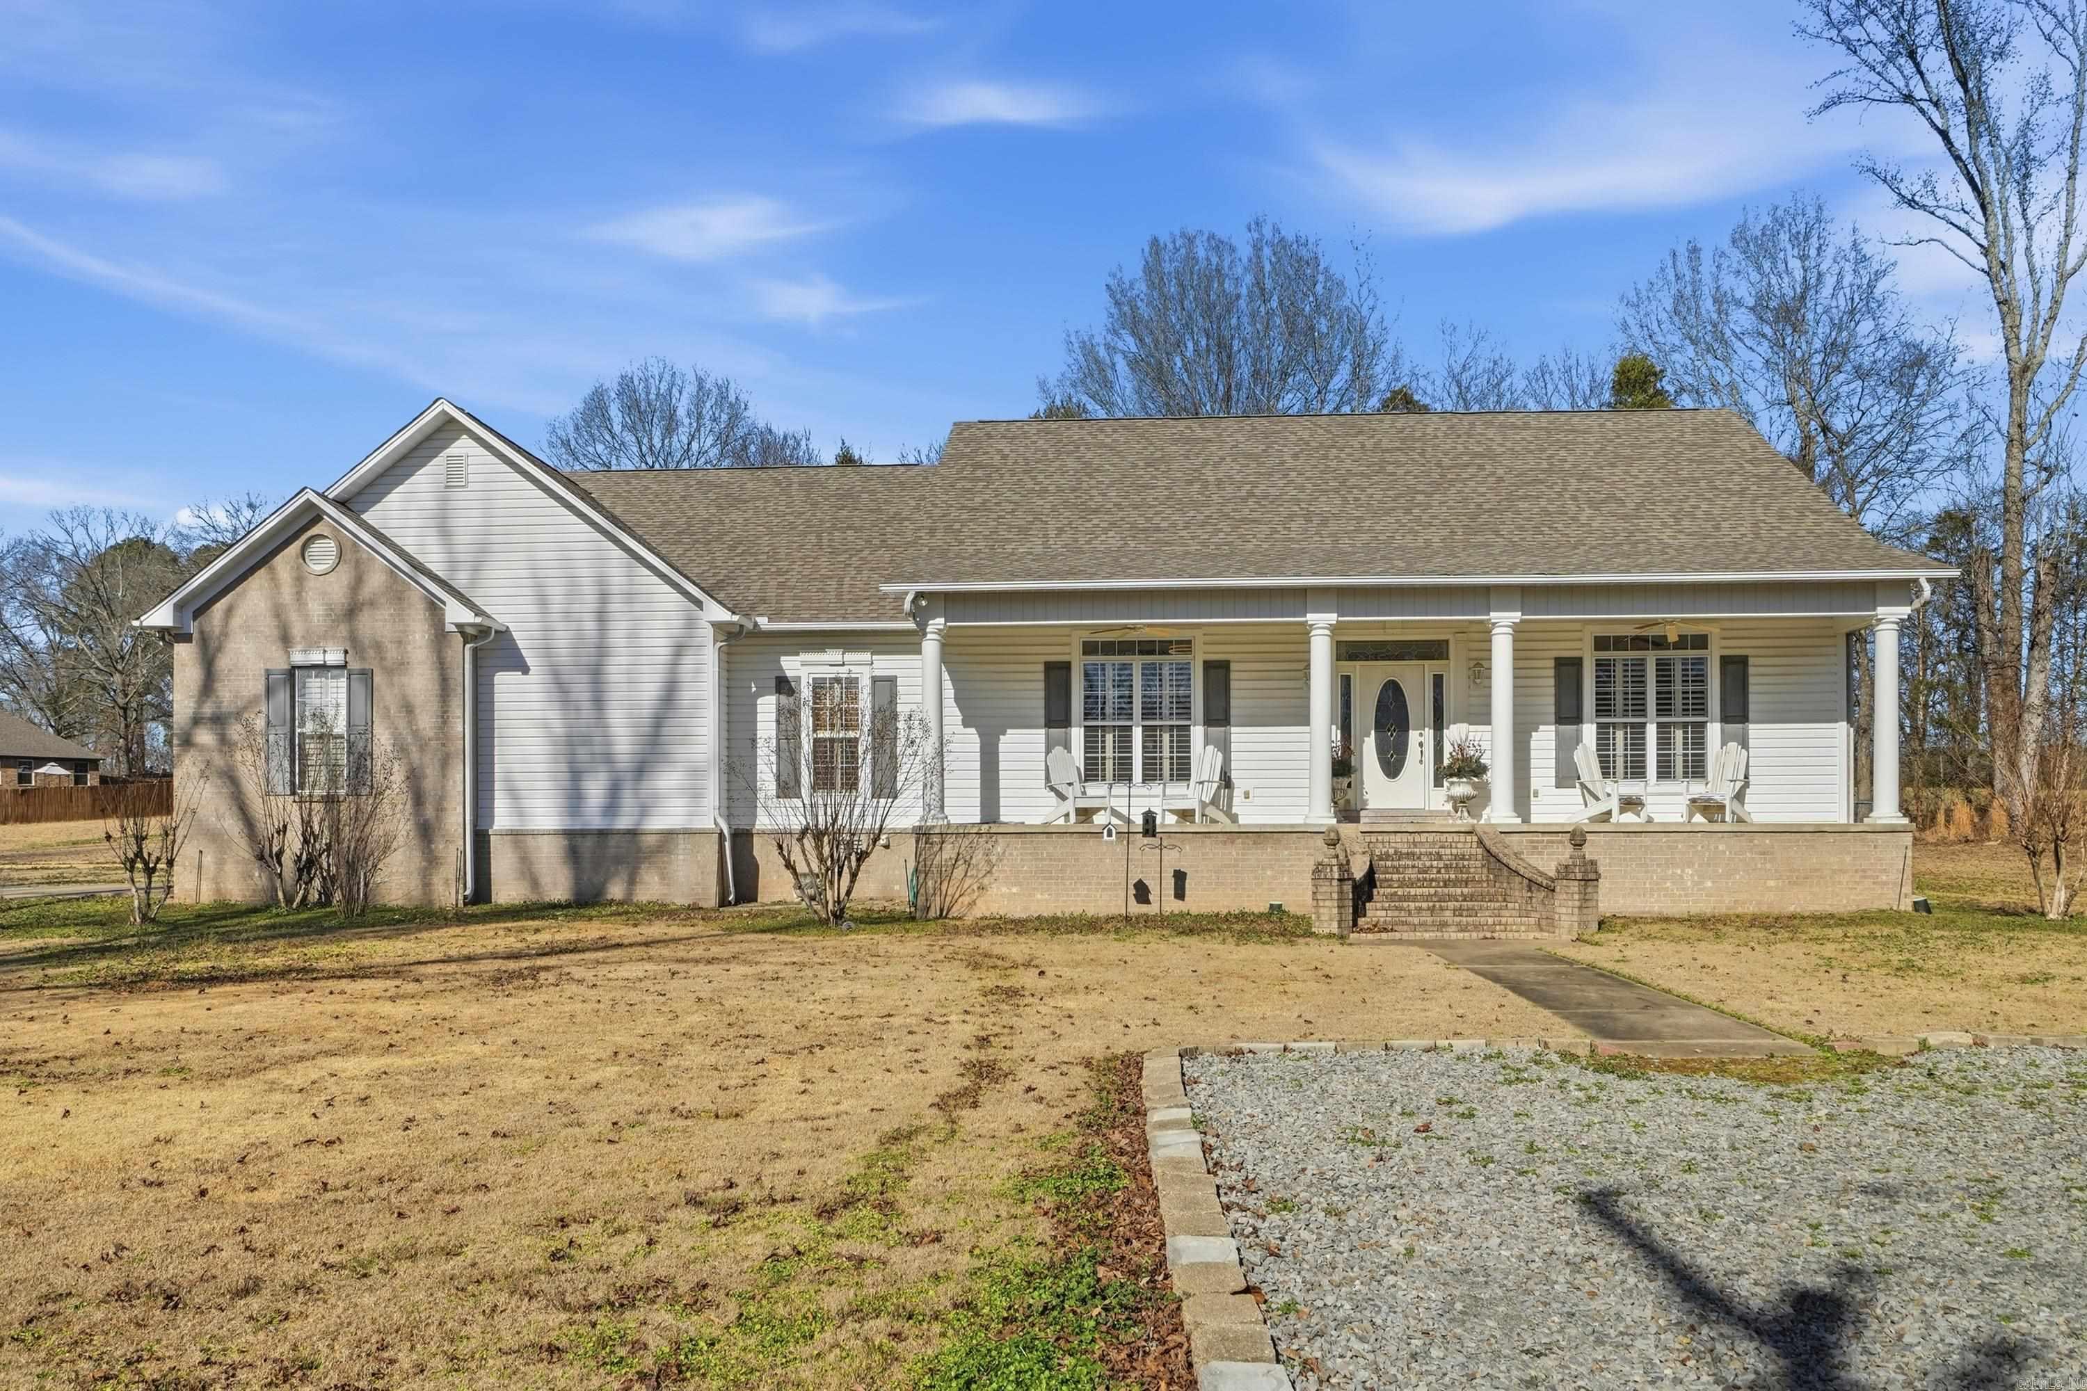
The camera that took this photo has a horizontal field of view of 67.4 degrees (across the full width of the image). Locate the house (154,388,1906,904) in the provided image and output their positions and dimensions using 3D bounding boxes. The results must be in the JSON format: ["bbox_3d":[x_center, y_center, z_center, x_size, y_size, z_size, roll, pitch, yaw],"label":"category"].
[{"bbox_3d":[-0.220,-0.880,26.100,23.400,7.800,12.800,0,-3,4],"label":"house"}]

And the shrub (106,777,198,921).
[{"bbox_3d":[-10.485,1.812,18.400,1.150,1.800,1.100,0,-3,4],"label":"shrub"}]

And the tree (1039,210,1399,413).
[{"bbox_3d":[5.652,-5.315,50.000,11.500,20.500,11.000,0,-3,4],"label":"tree"}]

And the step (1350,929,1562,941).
[{"bbox_3d":[4.243,2.467,16.100,2.150,0.140,0.400,0,-3,4],"label":"step"}]

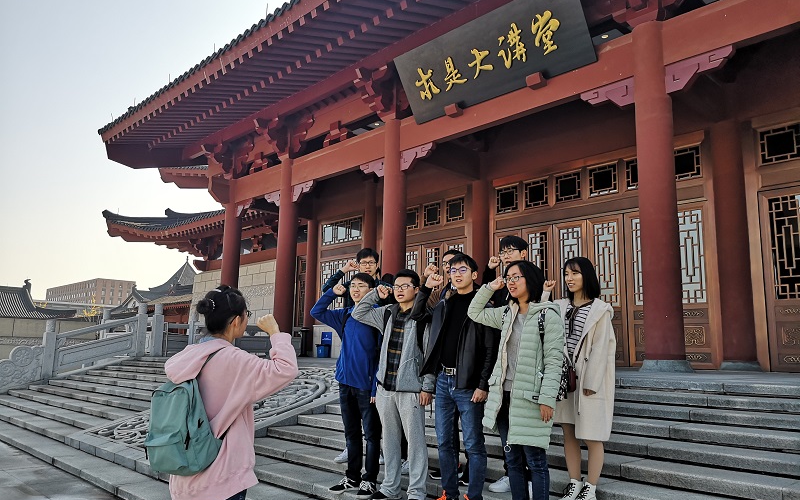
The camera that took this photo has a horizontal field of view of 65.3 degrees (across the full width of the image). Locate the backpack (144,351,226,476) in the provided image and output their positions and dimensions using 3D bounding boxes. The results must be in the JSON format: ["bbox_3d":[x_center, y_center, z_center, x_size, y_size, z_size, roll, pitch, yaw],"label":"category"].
[{"bbox_3d":[-0.887,0.684,2.580,0.180,0.450,0.300,10,-13,-44],"label":"backpack"}]

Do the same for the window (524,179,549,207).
[{"bbox_3d":[3.538,-1.454,16.196,0.080,0.730,0.710,10,-13,-43],"label":"window"}]

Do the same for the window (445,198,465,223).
[{"bbox_3d":[1.585,-1.136,17.945,0.080,0.678,0.742,10,-13,-43],"label":"window"}]

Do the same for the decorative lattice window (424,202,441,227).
[{"bbox_3d":[0.979,-1.072,18.573,0.080,0.702,0.694,10,-13,-43],"label":"decorative lattice window"}]

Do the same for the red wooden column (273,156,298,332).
[{"bbox_3d":[-3.269,0.133,18.099,0.560,5.914,0.560,10,-13,-43],"label":"red wooden column"}]

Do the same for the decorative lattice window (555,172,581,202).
[{"bbox_3d":[4.119,-1.543,15.343,0.080,0.668,0.733,10,-13,-43],"label":"decorative lattice window"}]

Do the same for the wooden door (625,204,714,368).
[{"bbox_3d":[5.698,0.796,13.266,0.100,3.378,1.829,10,-13,-43],"label":"wooden door"}]

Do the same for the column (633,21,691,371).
[{"bbox_3d":[4.355,-0.982,10.546,0.610,6.016,0.610,10,-13,-43],"label":"column"}]

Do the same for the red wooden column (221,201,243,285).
[{"bbox_3d":[-5.652,0.983,20.768,0.570,5.127,0.570,10,-13,-43],"label":"red wooden column"}]

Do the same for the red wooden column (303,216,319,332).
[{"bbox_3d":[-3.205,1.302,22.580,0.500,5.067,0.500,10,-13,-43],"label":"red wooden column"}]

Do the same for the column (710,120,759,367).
[{"bbox_3d":[6.709,-0.131,12.594,0.600,5.099,0.600,10,-13,-43],"label":"column"}]

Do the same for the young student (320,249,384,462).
[{"bbox_3d":[-0.358,0.915,5.576,0.600,1.901,0.440,-5,-11,34],"label":"young student"}]

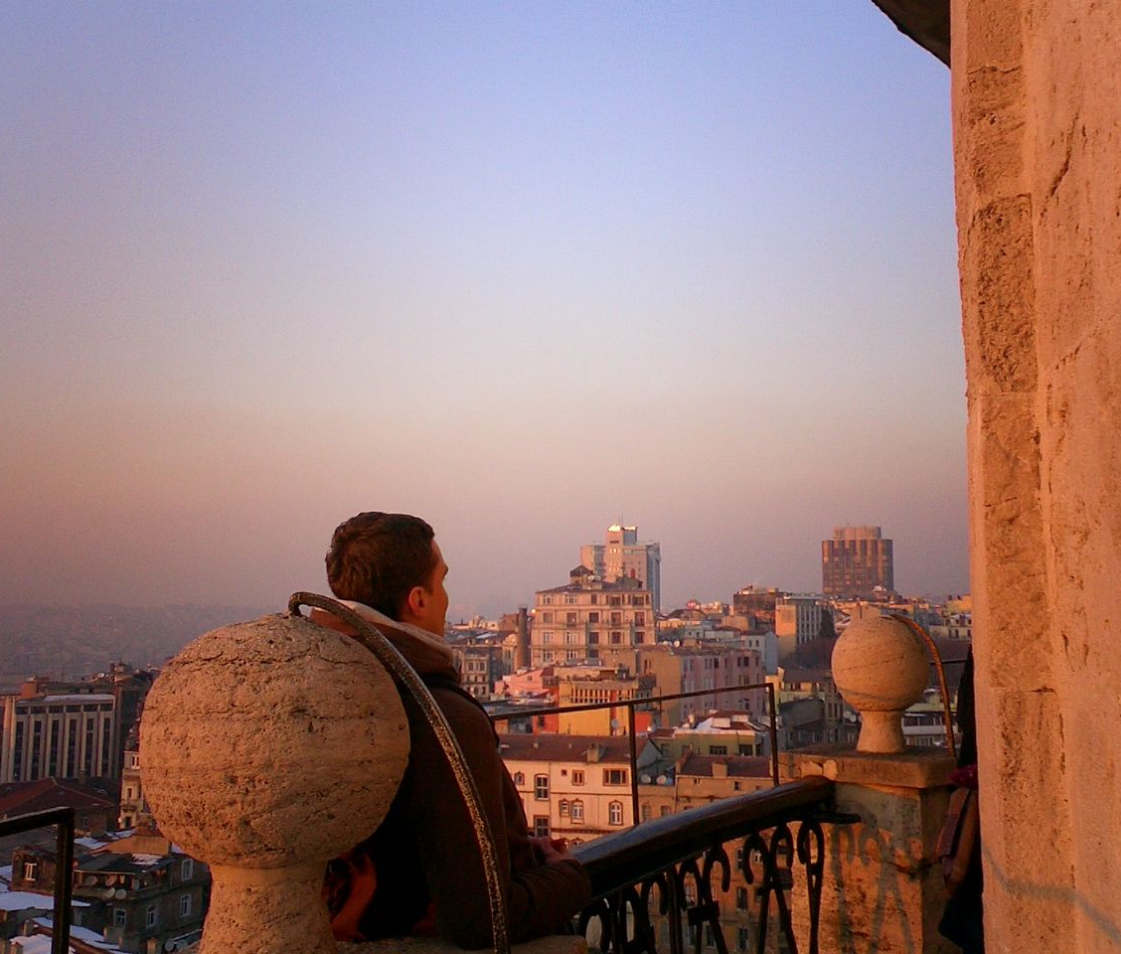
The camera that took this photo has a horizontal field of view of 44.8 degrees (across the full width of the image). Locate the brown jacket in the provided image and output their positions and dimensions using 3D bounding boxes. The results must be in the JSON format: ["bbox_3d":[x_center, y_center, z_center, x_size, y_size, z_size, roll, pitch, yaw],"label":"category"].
[{"bbox_3d":[-0.209,0.598,2.406,0.480,0.740,0.520,5,-7,-44],"label":"brown jacket"}]

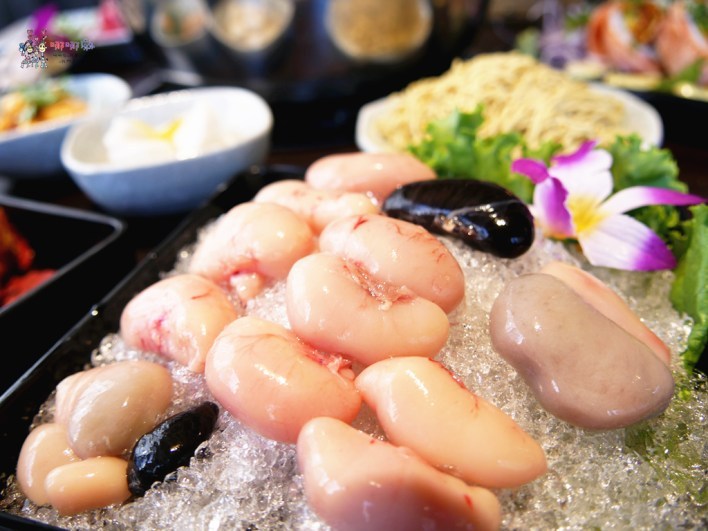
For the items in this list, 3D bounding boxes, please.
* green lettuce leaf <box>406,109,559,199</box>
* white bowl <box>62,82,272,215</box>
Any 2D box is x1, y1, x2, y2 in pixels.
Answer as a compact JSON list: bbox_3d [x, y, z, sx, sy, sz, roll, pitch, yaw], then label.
[{"bbox_3d":[0.051,-0.044,0.227,0.062,0.044,0.038,-1,34,0],"label":"green lettuce leaf"},{"bbox_3d":[-0.101,-0.060,0.326,0.112,0.045,0.110,-16,37,-21],"label":"white bowl"}]

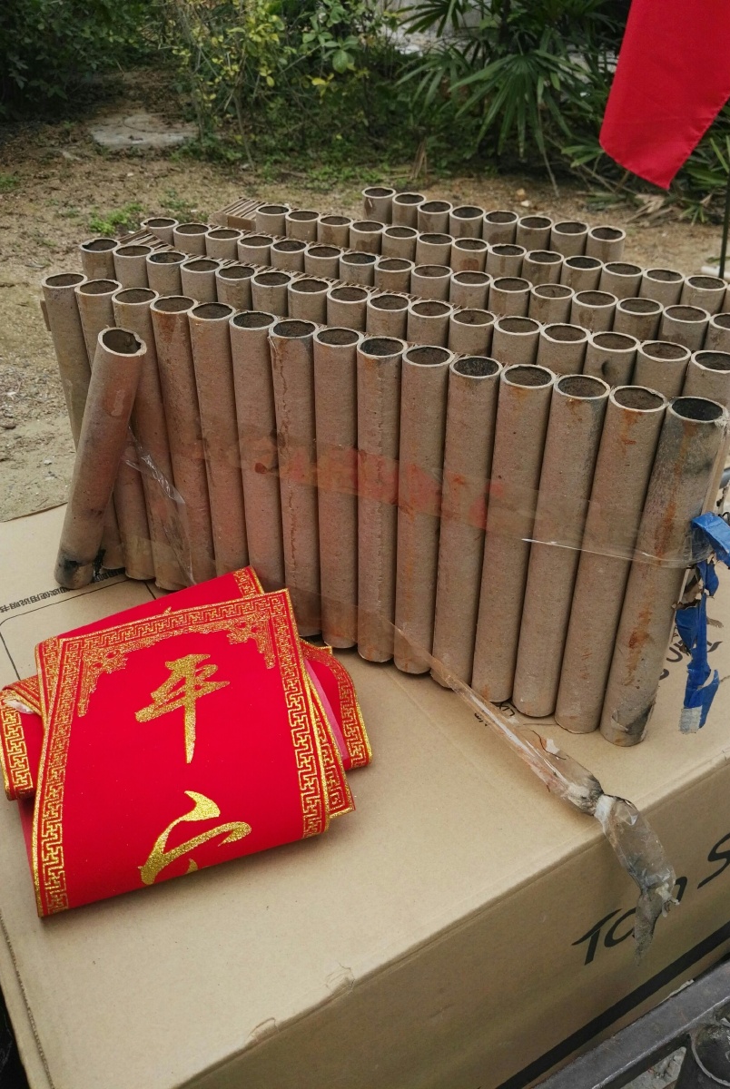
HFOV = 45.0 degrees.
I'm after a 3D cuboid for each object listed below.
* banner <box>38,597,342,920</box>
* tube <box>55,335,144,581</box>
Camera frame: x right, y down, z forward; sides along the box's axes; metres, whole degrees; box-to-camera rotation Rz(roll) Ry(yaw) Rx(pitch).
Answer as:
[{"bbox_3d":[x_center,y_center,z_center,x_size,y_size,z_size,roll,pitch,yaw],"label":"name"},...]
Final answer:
[{"bbox_3d":[-0.131,0.136,0.636,0.185,0.041,0.224,-11,46,-16],"label":"banner"},{"bbox_3d":[-0.239,-0.064,0.781,0.036,0.286,0.036,34,42,6],"label":"tube"}]

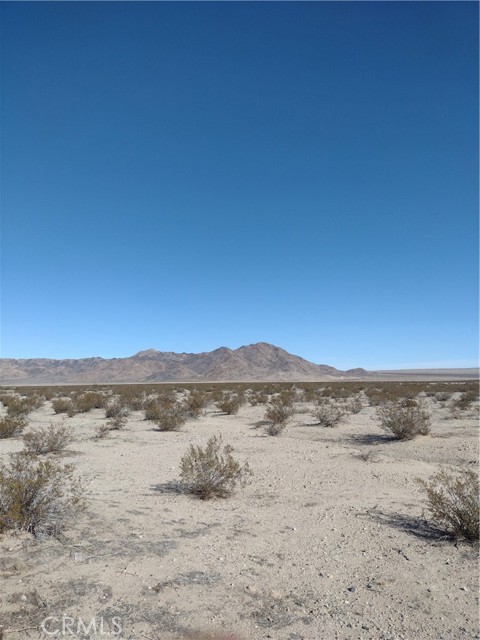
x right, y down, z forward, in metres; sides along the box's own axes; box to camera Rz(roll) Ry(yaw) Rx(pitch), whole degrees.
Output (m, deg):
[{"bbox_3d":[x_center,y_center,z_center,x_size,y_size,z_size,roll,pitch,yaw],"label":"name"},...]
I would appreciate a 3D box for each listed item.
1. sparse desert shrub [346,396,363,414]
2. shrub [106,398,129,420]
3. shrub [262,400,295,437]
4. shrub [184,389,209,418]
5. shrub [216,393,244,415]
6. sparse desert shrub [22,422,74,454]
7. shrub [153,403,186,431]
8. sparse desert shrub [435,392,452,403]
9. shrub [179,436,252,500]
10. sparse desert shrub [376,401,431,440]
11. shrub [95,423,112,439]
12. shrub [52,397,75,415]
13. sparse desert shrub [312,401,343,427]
[{"bbox_3d":[5.677,4.238,24.822,0.794,0.859,0.754,-2,-7,13],"label":"sparse desert shrub"},{"bbox_3d":[-5.847,4.213,23.865,1.240,0.909,1.178,1,-7,-14],"label":"shrub"},{"bbox_3d":[1.136,2.931,14.956,0.920,1.046,0.847,-1,-7,0],"label":"shrub"},{"bbox_3d":[-2.024,3.797,22.834,1.144,1.333,1.052,-1,-7,0],"label":"shrub"},{"bbox_3d":[-0.489,4.258,25.464,1.424,1.108,1.353,0,-7,-1],"label":"shrub"},{"bbox_3d":[-4.526,2.790,11.833,1.228,0.707,1.167,2,-8,-20],"label":"sparse desert shrub"},{"bbox_3d":[-2.408,3.300,17.188,1.124,0.935,1.034,-1,-7,0],"label":"shrub"},{"bbox_3d":[15.305,5.818,37.598,1.354,0.707,1.286,-3,-8,22],"label":"sparse desert shrub"},{"bbox_3d":[-0.352,2.093,7.142,1.051,0.835,0.998,0,-7,-3],"label":"shrub"},{"bbox_3d":[4.579,2.800,14.062,1.514,1.052,1.438,-3,-8,17],"label":"sparse desert shrub"},{"bbox_3d":[-4.031,3.259,14.812,0.515,0.463,0.474,-1,-7,0],"label":"shrub"},{"bbox_3d":[-9.473,4.563,26.811,1.242,0.941,1.143,-1,-7,0],"label":"shrub"},{"bbox_3d":[3.175,3.367,18.099,1.115,0.915,1.026,-1,-7,0],"label":"sparse desert shrub"}]

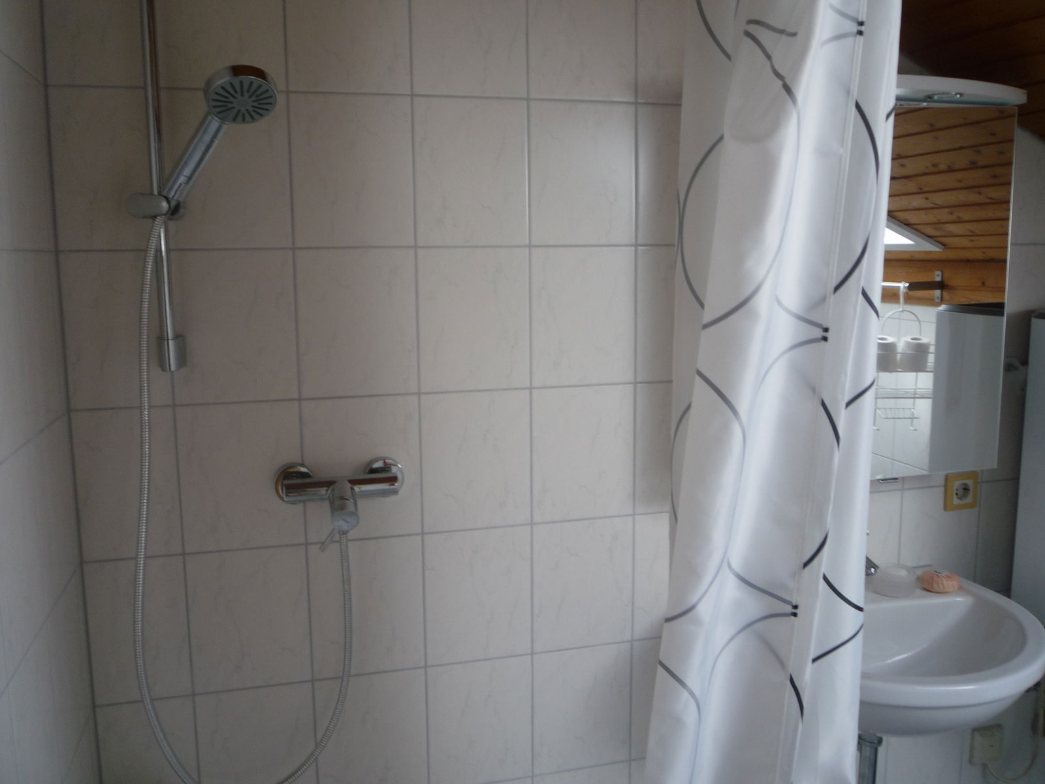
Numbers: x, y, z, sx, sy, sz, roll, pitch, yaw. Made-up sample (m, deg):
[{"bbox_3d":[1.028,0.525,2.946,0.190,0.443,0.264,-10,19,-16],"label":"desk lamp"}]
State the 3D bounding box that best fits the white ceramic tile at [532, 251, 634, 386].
[{"bbox_3d":[0.110,-0.136,1.640,0.200,0.249,0.009,-3,8,-15],"label":"white ceramic tile"}]

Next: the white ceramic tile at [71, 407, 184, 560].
[{"bbox_3d":[-0.636,0.148,1.459,0.156,0.248,0.008,-3,8,-15],"label":"white ceramic tile"}]

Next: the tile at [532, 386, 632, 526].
[{"bbox_3d":[0.112,0.113,1.665,0.198,0.248,0.008,-3,8,-15],"label":"tile"}]

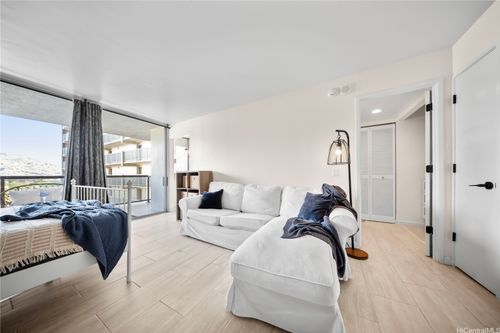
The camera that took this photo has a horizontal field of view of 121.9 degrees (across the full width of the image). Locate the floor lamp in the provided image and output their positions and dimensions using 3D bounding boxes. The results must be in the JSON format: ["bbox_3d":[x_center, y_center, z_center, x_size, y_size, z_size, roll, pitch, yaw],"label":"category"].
[{"bbox_3d":[1.214,0.333,1.728,0.360,1.570,0.290,0,-1,-20],"label":"floor lamp"}]

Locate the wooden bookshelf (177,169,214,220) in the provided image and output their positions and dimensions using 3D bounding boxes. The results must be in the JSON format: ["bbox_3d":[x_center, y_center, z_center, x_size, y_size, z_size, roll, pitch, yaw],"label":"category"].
[{"bbox_3d":[-1.172,0.645,2.938,0.730,1.040,0.335,-1,-1,31],"label":"wooden bookshelf"}]

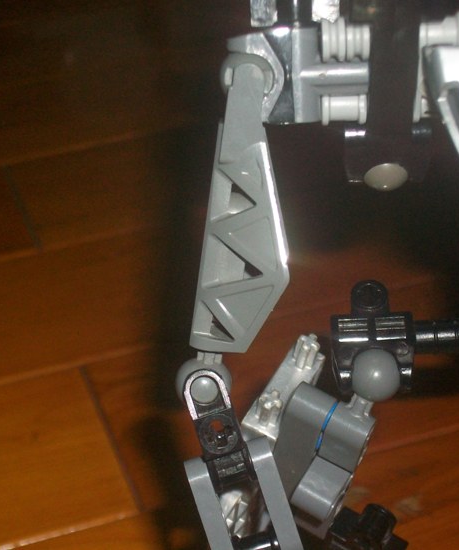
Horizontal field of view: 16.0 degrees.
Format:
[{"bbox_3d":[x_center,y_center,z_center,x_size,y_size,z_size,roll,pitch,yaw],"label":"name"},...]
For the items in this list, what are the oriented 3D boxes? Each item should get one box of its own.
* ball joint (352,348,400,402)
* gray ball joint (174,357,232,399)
[{"bbox_3d":[0.029,0.020,0.322,0.010,0.010,0.010,-7,28,0],"label":"ball joint"},{"bbox_3d":[-0.005,0.020,0.299,0.010,0.010,0.010,-7,28,0],"label":"gray ball joint"}]

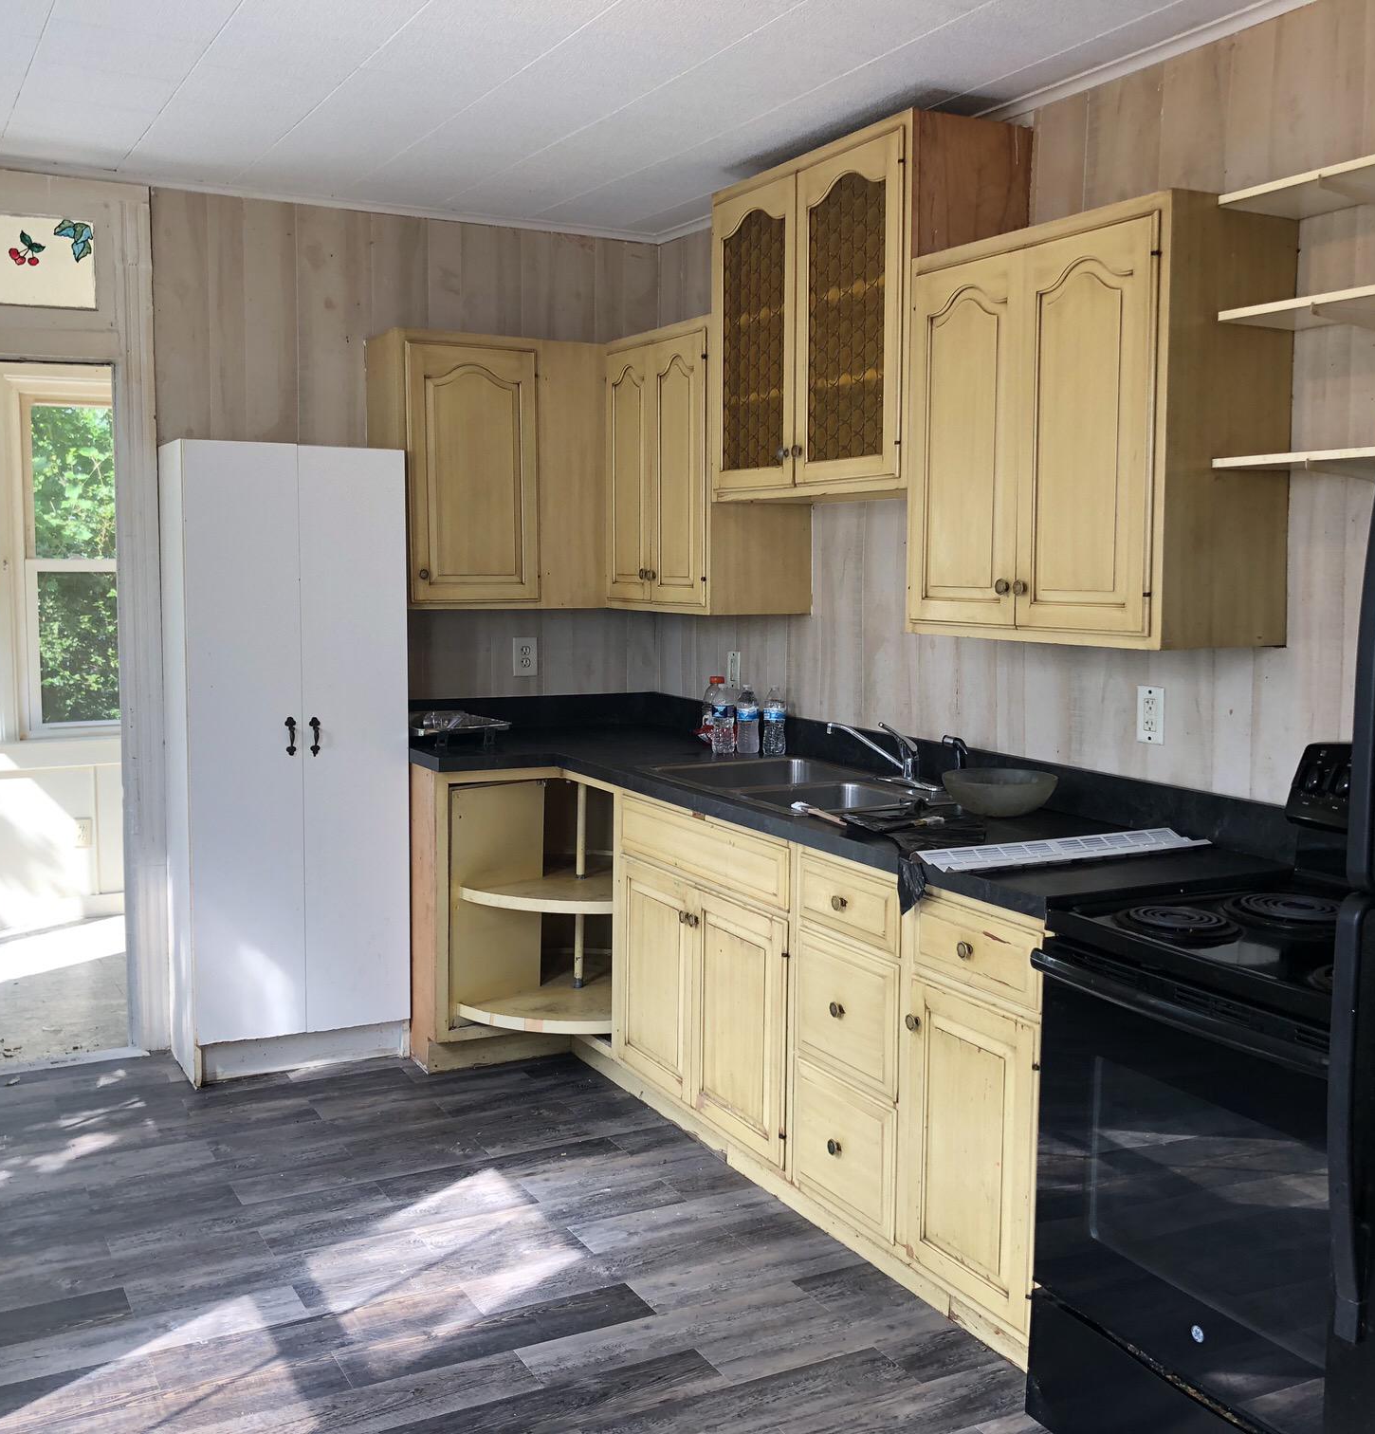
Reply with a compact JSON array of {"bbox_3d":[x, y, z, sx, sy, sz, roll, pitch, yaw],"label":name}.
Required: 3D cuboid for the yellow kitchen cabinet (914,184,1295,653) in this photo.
[{"bbox_3d":[0.807,-0.558,3.129,0.328,0.803,0.755,-3,7,-28],"label":"yellow kitchen cabinet"}]

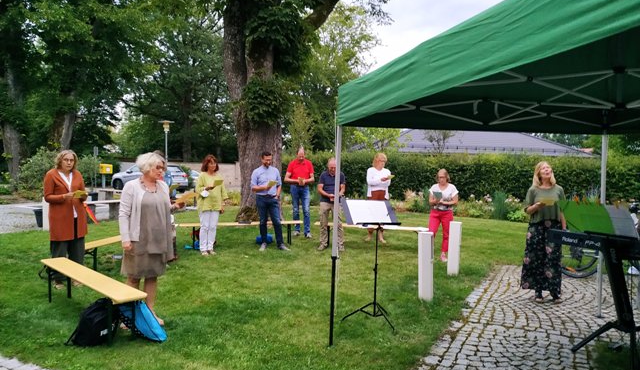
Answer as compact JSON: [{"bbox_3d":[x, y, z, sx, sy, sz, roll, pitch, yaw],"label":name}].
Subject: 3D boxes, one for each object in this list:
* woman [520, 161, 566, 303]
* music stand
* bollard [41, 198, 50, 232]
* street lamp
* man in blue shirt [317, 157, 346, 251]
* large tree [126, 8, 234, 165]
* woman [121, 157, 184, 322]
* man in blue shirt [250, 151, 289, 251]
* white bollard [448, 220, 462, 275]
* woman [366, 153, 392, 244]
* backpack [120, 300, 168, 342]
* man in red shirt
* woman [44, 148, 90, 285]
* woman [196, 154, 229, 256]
[{"bbox_3d":[2.651,0.551,5.239,0.510,1.660,0.400,1,3,16],"label":"woman"},{"bbox_3d":[0.515,0.774,4.475,0.550,1.250,0.450,0,3,-17],"label":"music stand"},{"bbox_3d":[-6.203,0.663,10.081,0.170,0.770,0.170,2,3,27],"label":"bollard"},{"bbox_3d":[-7.748,-1.374,22.409,0.780,3.740,0.780,1,3,0],"label":"street lamp"},{"bbox_3d":[0.220,0.333,8.102,0.540,1.670,0.420,1,3,0],"label":"man in blue shirt"},{"bbox_3d":[-9.999,-6.188,31.660,8.000,11.800,7.600,1,3,0],"label":"large tree"},{"bbox_3d":[-1.647,0.534,4.309,0.470,1.660,0.510,3,4,42],"label":"woman"},{"bbox_3d":[-0.922,0.276,8.049,0.580,1.770,0.480,-1,4,-23],"label":"man in blue shirt"},{"bbox_3d":[1.942,0.921,6.431,0.155,0.775,0.155,2,3,27],"label":"white bollard"},{"bbox_3d":[1.149,0.258,8.459,0.520,1.690,0.440,0,3,-6],"label":"woman"},{"bbox_3d":[-1.610,1.225,4.030,0.420,0.350,0.250,2,3,30],"label":"backpack"},{"bbox_3d":[-0.417,0.164,9.206,0.600,1.800,0.420,0,3,-5],"label":"man in red shirt"},{"bbox_3d":[-3.139,0.418,5.459,0.510,1.670,0.400,-2,4,-43],"label":"woman"},{"bbox_3d":[-1.838,0.326,7.503,0.500,1.630,0.400,-1,4,-30],"label":"woman"}]

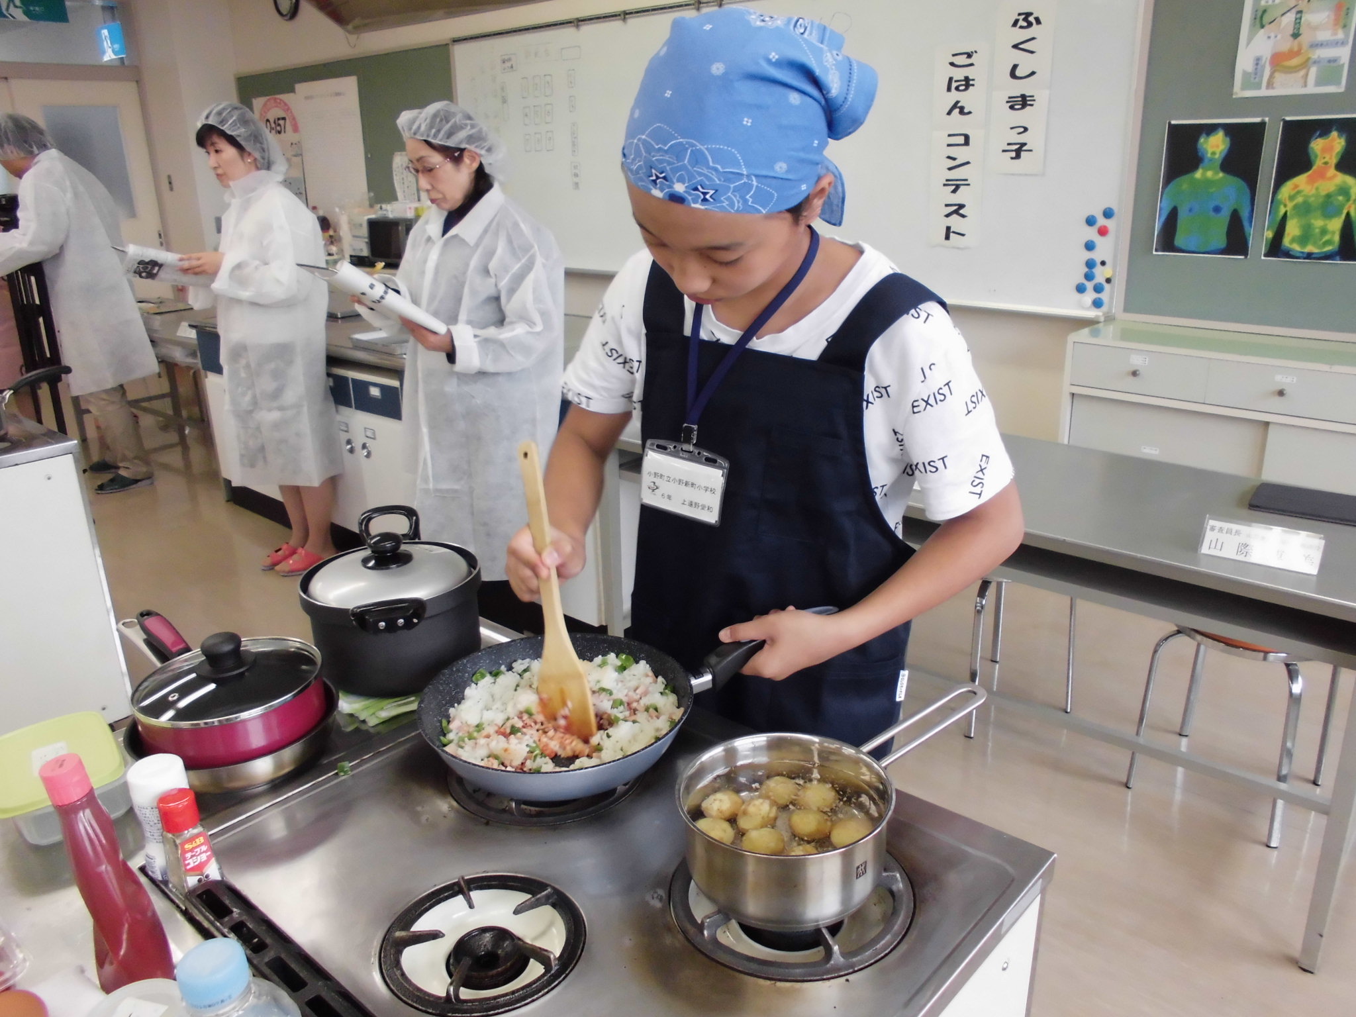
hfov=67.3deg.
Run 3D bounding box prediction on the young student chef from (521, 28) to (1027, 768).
[{"bbox_3d":[0.083,0.231,1.202,0.500,1.500,0.440,11,23,33],"label":"young student chef"}]

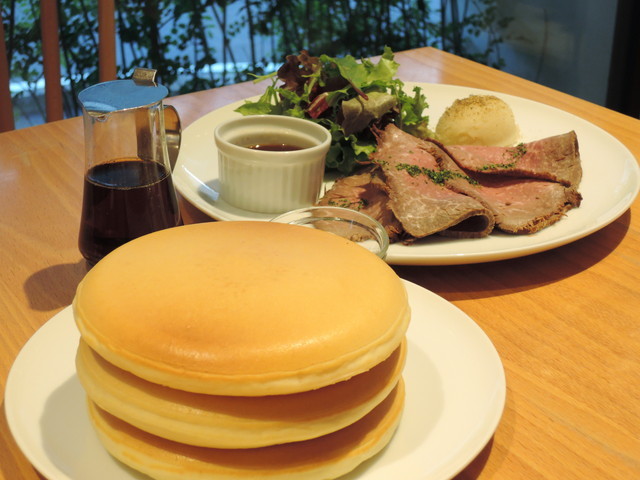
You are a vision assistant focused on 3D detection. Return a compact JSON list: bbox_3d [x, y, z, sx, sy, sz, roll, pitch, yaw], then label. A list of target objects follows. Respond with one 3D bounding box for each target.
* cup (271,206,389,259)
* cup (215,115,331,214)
[{"bbox_3d":[0.002,0.017,0.538,0.062,0.040,0.062,1,33,-1],"label":"cup"},{"bbox_3d":[-0.029,-0.045,0.665,0.069,0.039,0.069,3,25,-2],"label":"cup"}]

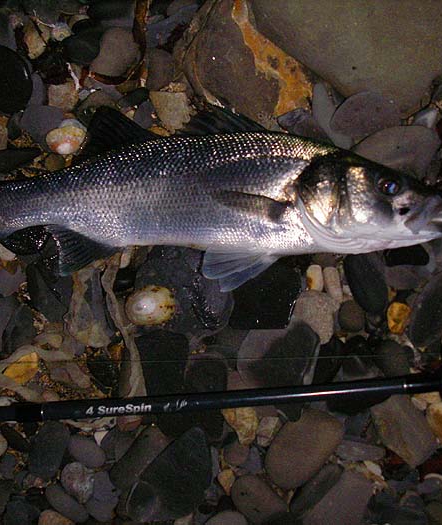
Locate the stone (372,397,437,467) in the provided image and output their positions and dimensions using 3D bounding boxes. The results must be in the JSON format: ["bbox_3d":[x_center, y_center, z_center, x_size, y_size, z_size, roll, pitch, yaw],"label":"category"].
[{"bbox_3d":[0.162,0.143,0.678,0.060,0.023,0.046,44,83,6],"label":"stone"}]

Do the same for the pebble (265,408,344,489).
[{"bbox_3d":[0.071,0.160,0.682,0.046,0.019,0.081,44,83,7],"label":"pebble"}]

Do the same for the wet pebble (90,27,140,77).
[{"bbox_3d":[-0.105,-0.208,0.758,0.044,0.023,0.053,36,77,9],"label":"wet pebble"}]

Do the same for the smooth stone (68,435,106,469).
[{"bbox_3d":[-0.115,0.162,0.658,0.037,0.018,0.025,31,77,8],"label":"smooth stone"}]

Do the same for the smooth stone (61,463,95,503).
[{"bbox_3d":[-0.124,0.190,0.664,0.022,0.013,0.036,-36,83,-5],"label":"smooth stone"}]

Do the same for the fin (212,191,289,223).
[{"bbox_3d":[0.024,-0.047,0.640,0.065,0.010,0.019,10,81,2],"label":"fin"}]

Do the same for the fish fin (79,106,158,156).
[{"bbox_3d":[-0.095,-0.120,0.711,0.070,0.010,0.043,-18,75,-5],"label":"fish fin"}]

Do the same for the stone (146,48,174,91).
[{"bbox_3d":[-0.059,-0.186,0.743,0.028,0.016,0.045,-1,80,0],"label":"stone"}]

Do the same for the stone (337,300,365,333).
[{"bbox_3d":[0.118,0.049,0.692,0.025,0.016,0.028,4,81,1],"label":"stone"}]

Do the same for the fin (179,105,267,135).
[{"bbox_3d":[0.004,-0.124,0.685,0.073,0.010,0.029,10,81,2],"label":"fin"}]

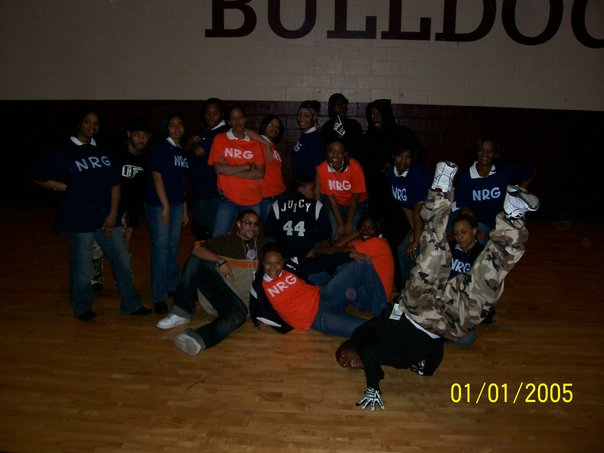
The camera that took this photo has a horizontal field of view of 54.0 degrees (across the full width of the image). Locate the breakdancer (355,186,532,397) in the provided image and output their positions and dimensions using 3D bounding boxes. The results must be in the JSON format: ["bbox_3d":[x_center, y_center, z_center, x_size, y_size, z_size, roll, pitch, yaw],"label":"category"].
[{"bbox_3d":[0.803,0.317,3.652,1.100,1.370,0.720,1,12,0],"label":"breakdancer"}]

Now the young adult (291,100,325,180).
[{"bbox_3d":[0.073,-0.350,5.812,0.340,1.710,0.450,-8,15,-34],"label":"young adult"}]

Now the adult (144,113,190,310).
[{"bbox_3d":[-1.092,-0.110,4.815,0.430,1.630,0.320,-8,16,-37],"label":"adult"}]

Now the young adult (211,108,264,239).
[{"bbox_3d":[-0.604,-0.263,5.475,0.520,1.660,0.360,0,13,-5],"label":"young adult"}]

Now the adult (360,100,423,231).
[{"bbox_3d":[0.832,-0.309,5.514,0.560,1.720,0.360,4,13,12],"label":"adult"}]

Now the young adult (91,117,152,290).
[{"bbox_3d":[-1.556,-0.168,5.173,0.530,1.570,0.420,-1,13,-10],"label":"young adult"}]

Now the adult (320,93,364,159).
[{"bbox_3d":[0.409,-0.463,6.144,0.500,1.800,0.360,2,13,5],"label":"adult"}]

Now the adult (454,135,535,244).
[{"bbox_3d":[1.544,-0.012,4.861,0.600,1.450,0.460,1,13,0],"label":"adult"}]

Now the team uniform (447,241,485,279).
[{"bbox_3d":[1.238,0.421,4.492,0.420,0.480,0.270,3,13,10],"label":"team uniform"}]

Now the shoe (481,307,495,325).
[{"bbox_3d":[1.490,0.694,4.791,0.100,0.110,0.260,-2,13,-12],"label":"shoe"}]

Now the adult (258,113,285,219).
[{"bbox_3d":[-0.307,-0.199,5.287,0.420,1.570,0.280,-5,14,-24],"label":"adult"}]

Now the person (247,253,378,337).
[{"bbox_3d":[0.127,0.497,4.551,1.000,0.550,0.520,-1,13,-10],"label":"person"}]

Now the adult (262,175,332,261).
[{"bbox_3d":[-0.037,0.127,4.950,0.530,1.090,0.550,1,13,0],"label":"adult"}]

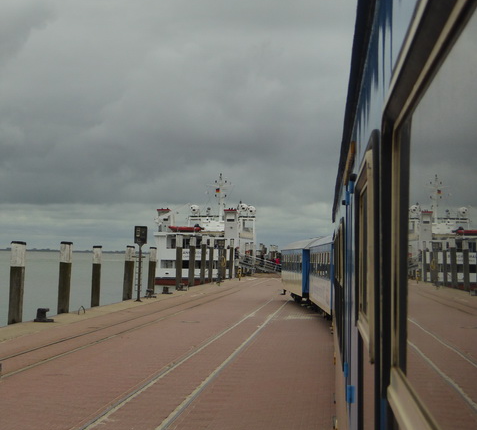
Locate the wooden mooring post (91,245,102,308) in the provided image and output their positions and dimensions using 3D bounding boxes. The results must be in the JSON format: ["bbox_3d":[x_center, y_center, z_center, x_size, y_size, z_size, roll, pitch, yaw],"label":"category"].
[{"bbox_3d":[-5.739,2.500,42.431,0.297,2.480,0.297,1,-2,5],"label":"wooden mooring post"}]

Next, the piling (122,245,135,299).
[{"bbox_3d":[-5.092,2.732,48.946,0.392,2.547,0.392,1,-2,5],"label":"piling"}]

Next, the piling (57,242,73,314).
[{"bbox_3d":[-6.158,2.244,37.280,0.372,2.559,0.372,1,-2,5],"label":"piling"}]

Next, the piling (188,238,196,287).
[{"bbox_3d":[-3.126,3.225,71.403,0.370,3.409,0.370,1,-2,5],"label":"piling"}]

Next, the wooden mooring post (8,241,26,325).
[{"bbox_3d":[-6.677,2.064,31.608,0.386,2.481,0.386,1,-2,5],"label":"wooden mooring post"}]

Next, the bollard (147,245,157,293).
[{"bbox_3d":[-4.514,2.958,55.030,0.319,2.491,0.319,1,-2,5],"label":"bollard"}]

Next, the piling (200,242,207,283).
[{"bbox_3d":[-2.579,3.429,77.826,0.330,3.441,0.330,1,-2,5],"label":"piling"}]

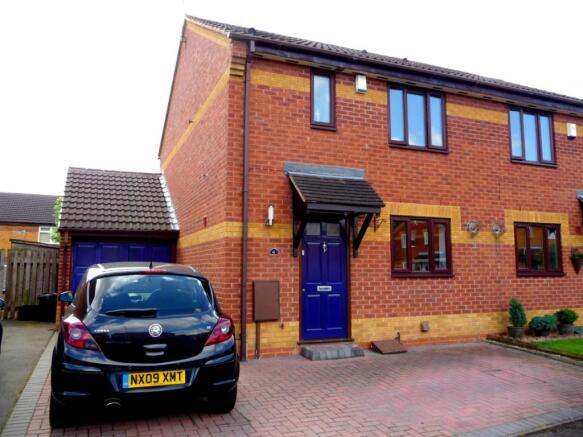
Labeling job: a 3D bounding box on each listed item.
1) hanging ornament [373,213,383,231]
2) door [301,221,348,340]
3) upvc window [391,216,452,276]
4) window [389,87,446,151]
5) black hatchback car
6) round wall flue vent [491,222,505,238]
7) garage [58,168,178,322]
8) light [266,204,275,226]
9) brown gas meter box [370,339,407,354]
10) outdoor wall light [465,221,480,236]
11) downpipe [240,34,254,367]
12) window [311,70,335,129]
[{"bbox_3d":[1.440,0.052,7.873,0.150,0.284,0.090,3,-6,-23],"label":"hanging ornament"},{"bbox_3d":[0.539,0.923,7.576,0.850,2.000,0.070,3,-6,-23],"label":"door"},{"bbox_3d":[2.302,0.509,8.324,1.320,1.050,0.100,3,-6,-23],"label":"upvc window"},{"bbox_3d":[2.302,-1.789,8.557,1.300,1.110,0.100,3,-6,-23],"label":"window"},{"bbox_3d":[-1.862,1.307,5.920,1.770,1.490,3.990,2,-6,-20],"label":"black hatchback car"},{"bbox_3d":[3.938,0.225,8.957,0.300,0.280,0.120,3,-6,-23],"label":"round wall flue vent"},{"bbox_3d":[-4.883,0.616,13.111,2.510,4.180,6.050,3,-6,-23],"label":"garage"},{"bbox_3d":[-0.321,-0.042,7.174,0.130,0.320,0.140,3,-6,-23],"label":"light"},{"bbox_3d":[1.596,2.085,7.684,0.511,0.156,0.300,3,-6,-23],"label":"brown gas meter box"},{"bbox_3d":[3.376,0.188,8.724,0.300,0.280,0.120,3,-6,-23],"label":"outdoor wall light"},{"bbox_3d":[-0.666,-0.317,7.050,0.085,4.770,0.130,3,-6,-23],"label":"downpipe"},{"bbox_3d":[0.523,-1.952,7.822,0.460,1.000,0.100,3,-6,-23],"label":"window"}]

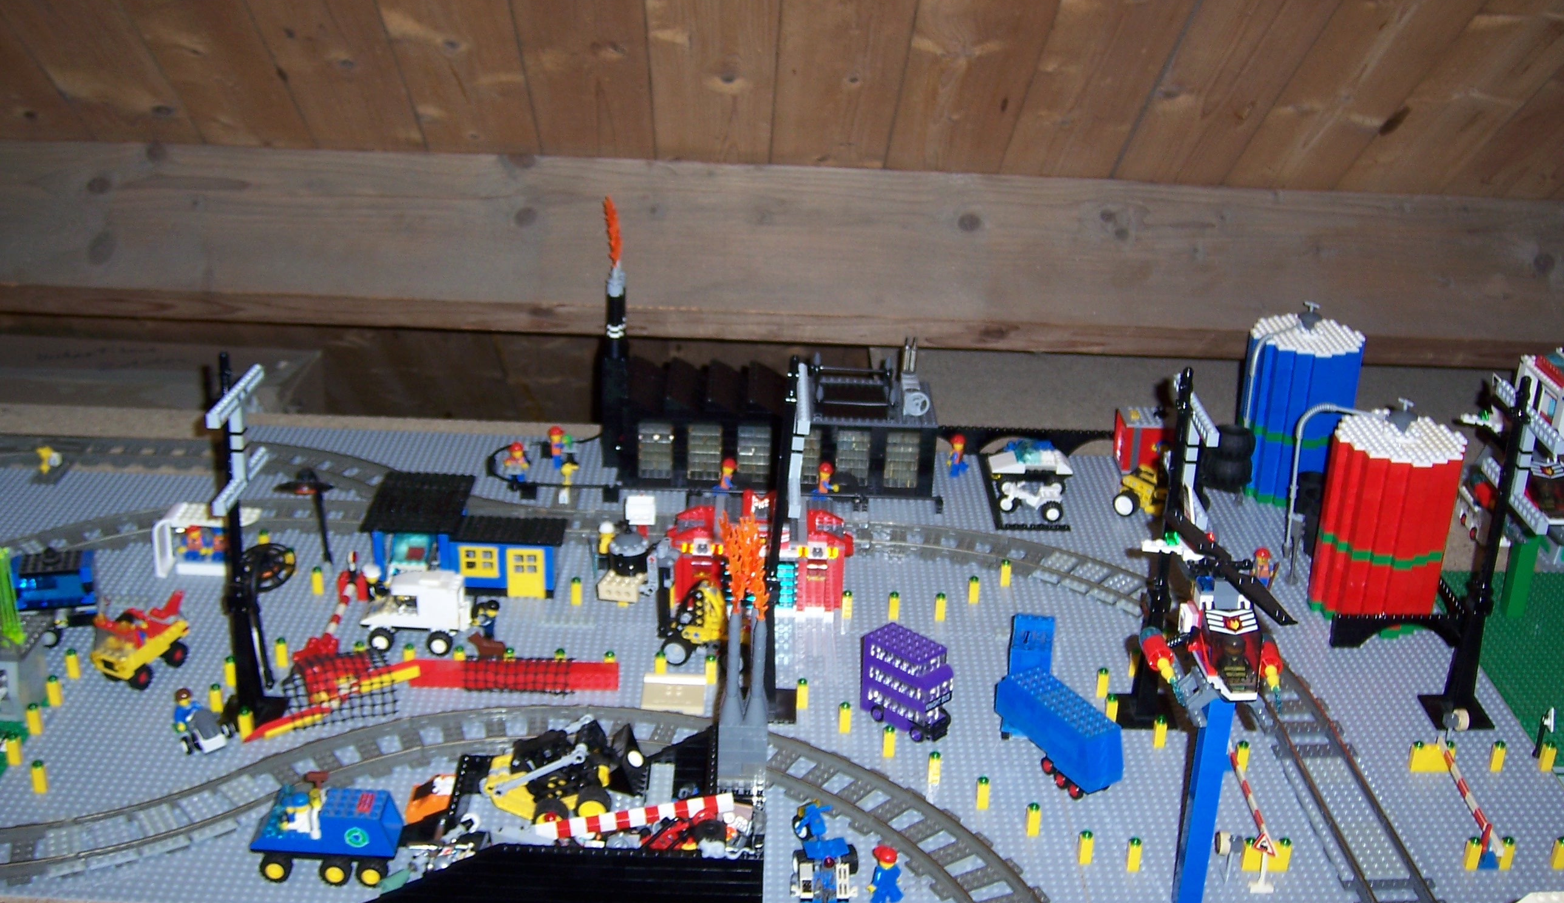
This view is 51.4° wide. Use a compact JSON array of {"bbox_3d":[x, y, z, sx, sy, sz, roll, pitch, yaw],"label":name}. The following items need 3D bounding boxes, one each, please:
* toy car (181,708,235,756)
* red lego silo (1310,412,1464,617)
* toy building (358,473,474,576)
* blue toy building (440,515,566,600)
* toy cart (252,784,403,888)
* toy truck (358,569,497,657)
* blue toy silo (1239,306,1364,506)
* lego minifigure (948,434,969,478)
[{"bbox_3d":[-0.425,0.208,1.201,0.035,0.019,0.029,-20,32,-39],"label":"toy car"},{"bbox_3d":[0.528,0.060,1.418,0.113,0.170,0.113,2,25,-1],"label":"red lego silo"},{"bbox_3d":[-0.321,0.073,1.449,0.081,0.064,0.120,2,25,-1],"label":"toy building"},{"bbox_3d":[-0.237,0.093,1.422,0.095,0.056,0.052,2,25,-1],"label":"blue toy building"},{"bbox_3d":[-0.302,0.250,1.082,0.097,0.050,0.055,2,25,1],"label":"toy cart"},{"bbox_3d":[-0.299,0.129,1.343,0.093,0.053,0.057,3,25,3],"label":"toy truck"},{"bbox_3d":[0.520,-0.056,1.642,0.113,0.194,0.113,2,25,-1],"label":"blue toy silo"},{"bbox_3d":[0.182,0.005,1.665,0.020,0.042,0.021,1,25,-3],"label":"lego minifigure"}]

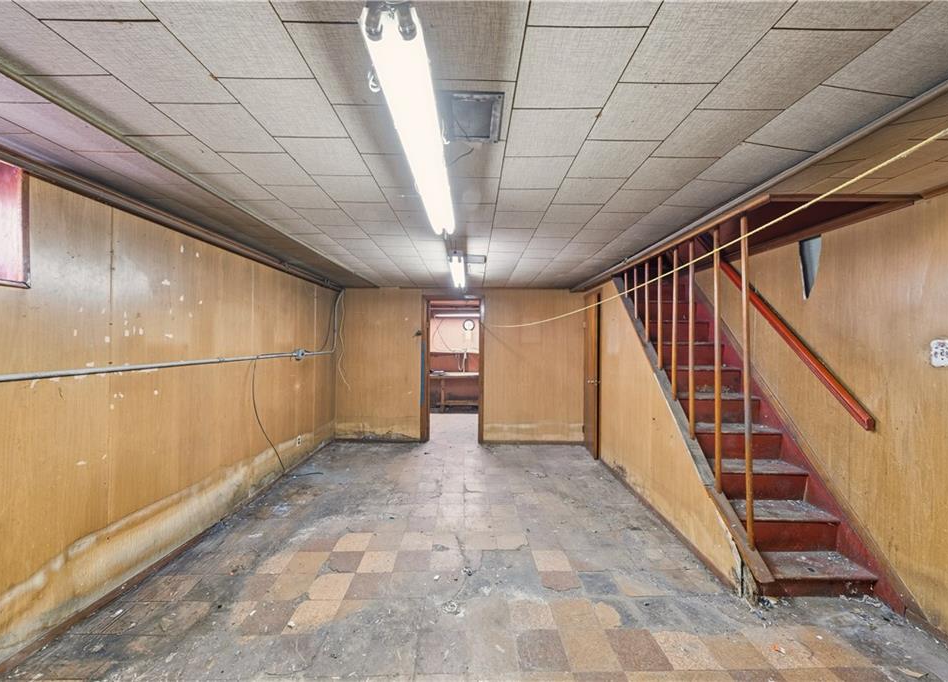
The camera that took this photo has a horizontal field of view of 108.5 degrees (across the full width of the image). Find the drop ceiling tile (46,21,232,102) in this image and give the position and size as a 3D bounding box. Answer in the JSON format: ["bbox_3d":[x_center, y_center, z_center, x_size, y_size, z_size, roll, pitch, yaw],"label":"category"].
[{"bbox_3d":[-0.947,-0.820,1.013,0.304,0.020,0.300,1,-1,0],"label":"drop ceiling tile"}]

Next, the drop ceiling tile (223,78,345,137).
[{"bbox_3d":[-0.631,-0.802,1.184,0.305,0.020,0.302,1,-1,0],"label":"drop ceiling tile"}]

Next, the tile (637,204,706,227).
[{"bbox_3d":[1.220,-0.774,2.098,0.304,0.020,0.306,4,-1,0],"label":"tile"}]

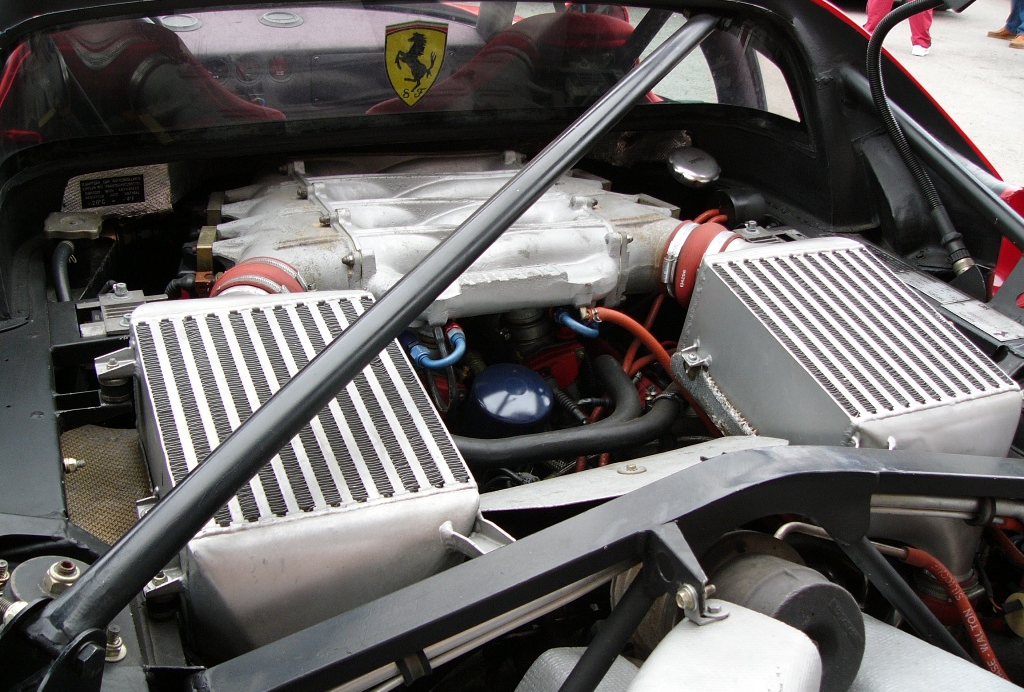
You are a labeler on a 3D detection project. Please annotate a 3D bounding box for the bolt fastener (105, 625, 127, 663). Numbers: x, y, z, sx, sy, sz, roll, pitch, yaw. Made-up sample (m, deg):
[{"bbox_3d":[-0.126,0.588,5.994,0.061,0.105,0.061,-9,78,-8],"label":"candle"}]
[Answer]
[{"bbox_3d":[-0.283,0.210,0.756,0.021,0.021,0.021,3,24,-32],"label":"bolt fastener"}]

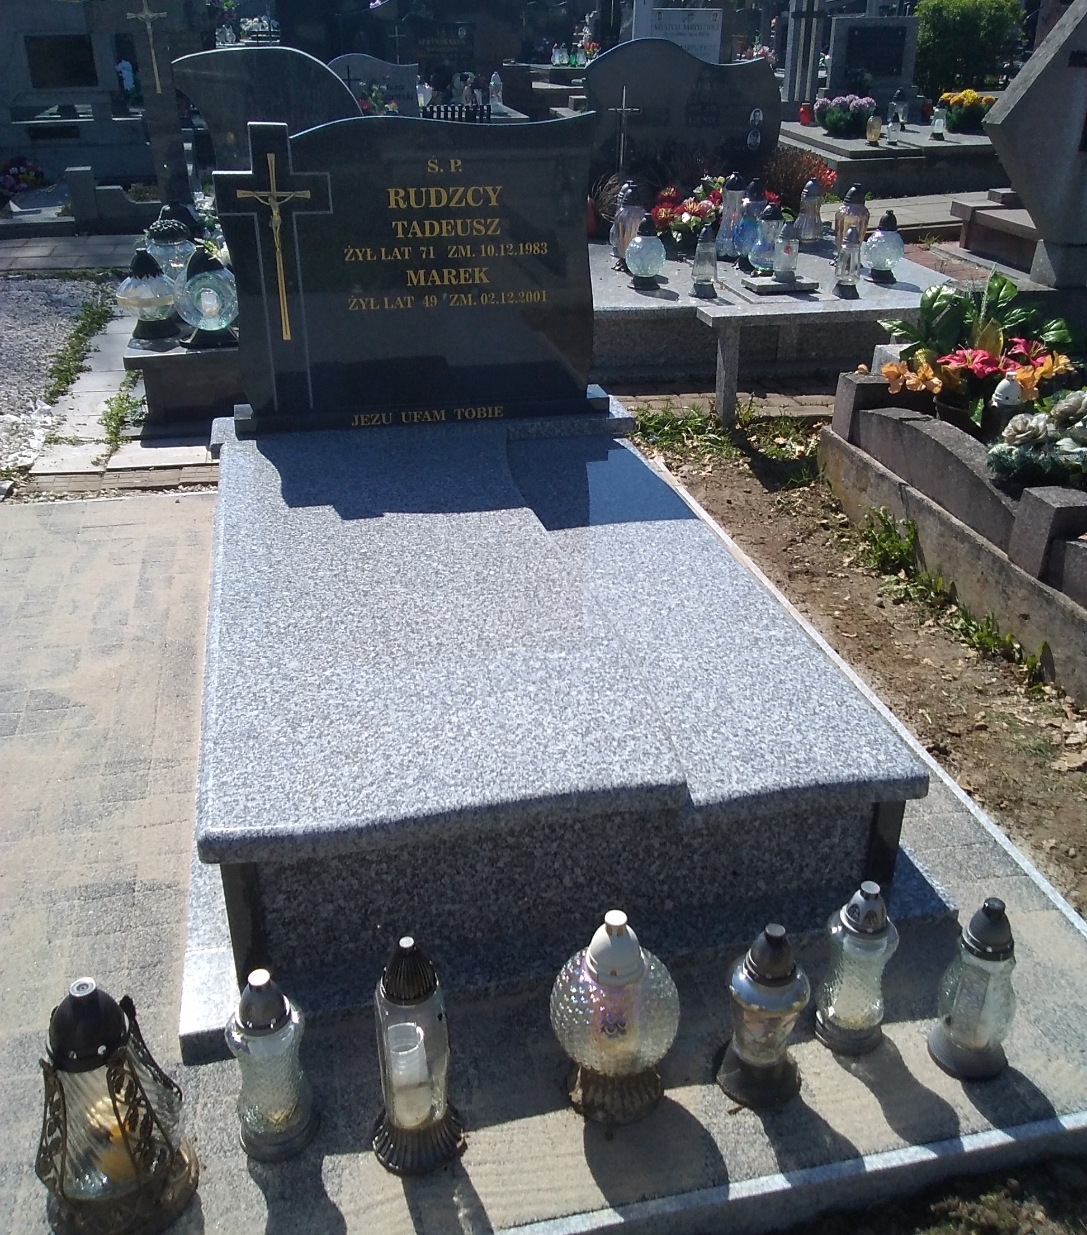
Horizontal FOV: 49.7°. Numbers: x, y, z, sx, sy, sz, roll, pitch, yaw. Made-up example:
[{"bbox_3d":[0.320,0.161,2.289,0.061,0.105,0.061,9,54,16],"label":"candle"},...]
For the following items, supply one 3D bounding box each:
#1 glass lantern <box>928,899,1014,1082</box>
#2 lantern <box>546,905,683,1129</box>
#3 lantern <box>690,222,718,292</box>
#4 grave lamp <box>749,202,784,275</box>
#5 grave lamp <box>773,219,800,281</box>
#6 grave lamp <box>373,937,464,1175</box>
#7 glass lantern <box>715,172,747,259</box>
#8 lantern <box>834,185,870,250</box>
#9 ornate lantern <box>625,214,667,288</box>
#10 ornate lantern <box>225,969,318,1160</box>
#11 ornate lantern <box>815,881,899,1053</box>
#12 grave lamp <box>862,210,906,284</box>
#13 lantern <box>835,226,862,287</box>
[{"bbox_3d":[0.679,0.562,1.806,0.122,0.298,0.122,-6,28,-11],"label":"glass lantern"},{"bbox_3d":[0.105,0.551,1.671,0.180,0.322,0.180,0,26,0],"label":"lantern"},{"bbox_3d":[0.720,-1.597,5.195,0.124,0.298,0.123,-5,27,-11],"label":"lantern"},{"bbox_3d":[1.118,-1.897,5.852,0.178,0.322,0.178,-6,28,-11],"label":"grave lamp"},{"bbox_3d":[1.158,-1.755,5.586,0.113,0.250,0.113,-6,28,-11],"label":"grave lamp"},{"bbox_3d":[-0.176,0.575,1.582,0.128,0.356,0.125,-5,27,-11],"label":"grave lamp"},{"bbox_3d":[0.952,-2.024,5.879,0.156,0.413,0.156,-5,27,-11],"label":"glass lantern"},{"bbox_3d":[1.399,-1.781,5.315,0.148,0.340,0.148,-6,28,-11],"label":"lantern"},{"bbox_3d":[0.493,-1.753,5.575,0.193,0.318,0.193,0,27,0],"label":"ornate lantern"},{"bbox_3d":[-0.364,0.582,1.545,0.108,0.297,0.108,-6,28,-11],"label":"ornate lantern"},{"bbox_3d":[0.499,0.545,1.845,0.112,0.295,0.112,-6,28,-11],"label":"ornate lantern"},{"bbox_3d":[1.663,-1.805,5.681,0.205,0.312,0.205,-6,28,-11],"label":"grave lamp"},{"bbox_3d":[1.262,-1.475,4.824,0.108,0.259,0.108,-6,28,-11],"label":"lantern"}]

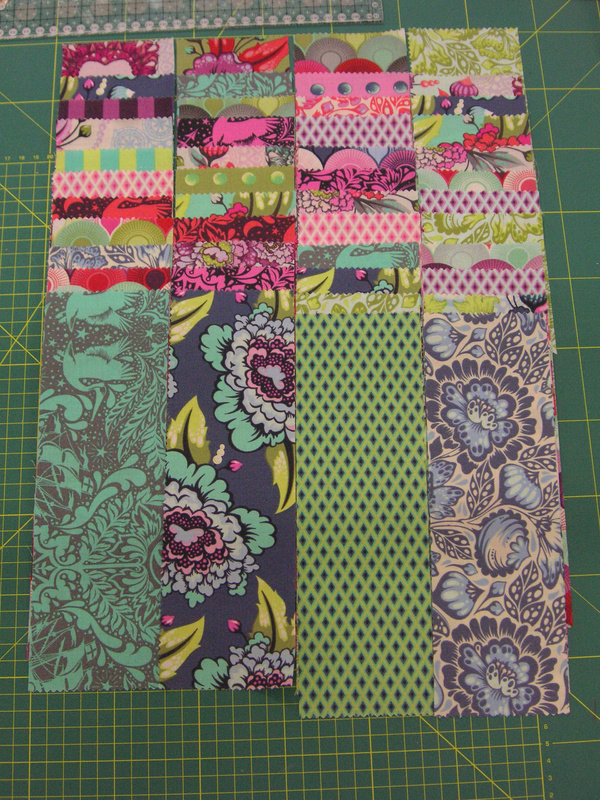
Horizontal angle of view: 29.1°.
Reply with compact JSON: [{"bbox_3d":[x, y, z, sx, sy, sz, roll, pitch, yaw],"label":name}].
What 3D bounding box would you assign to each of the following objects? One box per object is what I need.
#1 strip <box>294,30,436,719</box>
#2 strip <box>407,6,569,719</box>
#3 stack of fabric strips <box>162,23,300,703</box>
[{"bbox_3d":[0.038,-0.042,0.757,0.084,0.010,0.484,0,71,-1],"label":"strip"},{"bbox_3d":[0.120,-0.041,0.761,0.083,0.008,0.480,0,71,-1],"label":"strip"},{"bbox_3d":[-0.045,-0.046,0.753,0.083,0.007,0.454,-1,71,-1],"label":"stack of fabric strips"}]

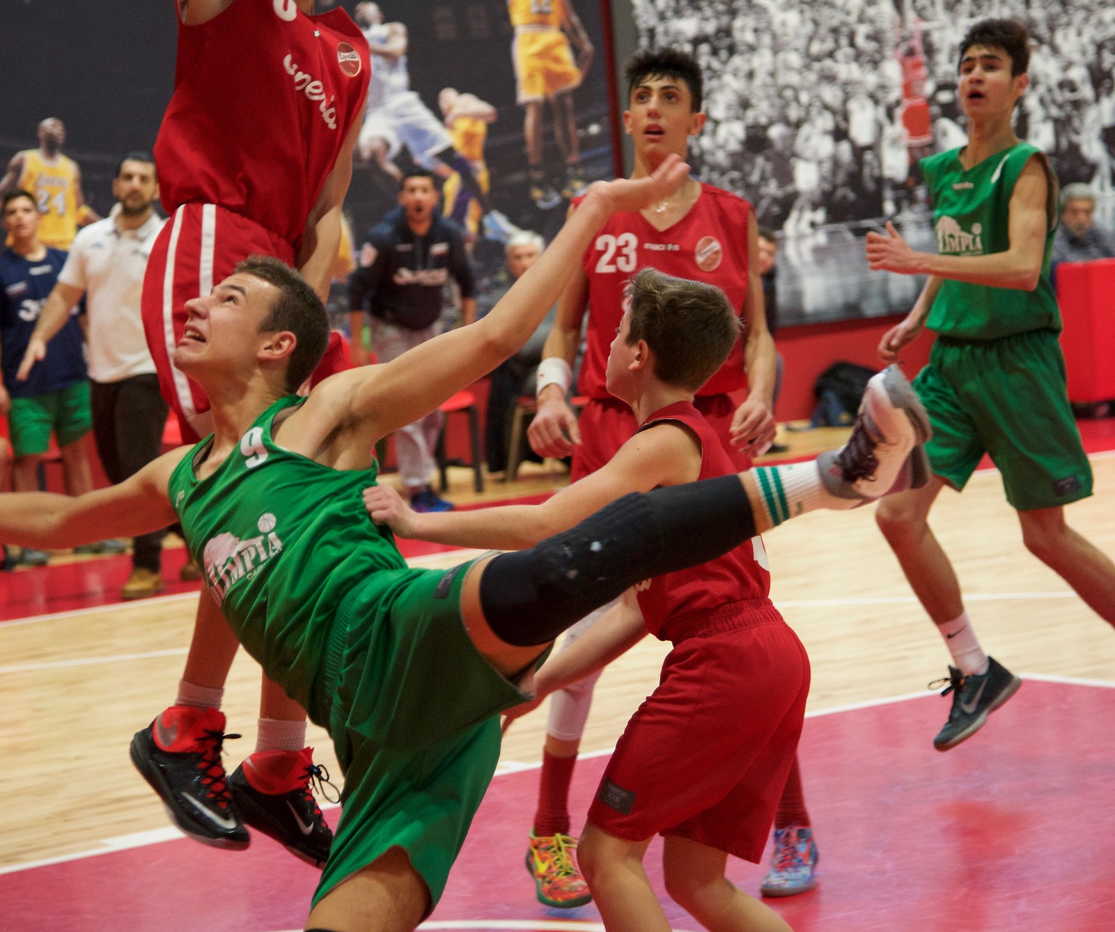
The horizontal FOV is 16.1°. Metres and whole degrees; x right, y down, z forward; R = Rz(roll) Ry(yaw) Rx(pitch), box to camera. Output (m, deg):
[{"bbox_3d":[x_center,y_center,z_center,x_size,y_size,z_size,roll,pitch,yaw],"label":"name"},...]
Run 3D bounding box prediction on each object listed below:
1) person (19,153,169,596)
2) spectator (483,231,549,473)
[{"bbox_3d":[-1.887,-0.392,16.800,0.690,1.820,0.660,-5,5,4],"label":"person"},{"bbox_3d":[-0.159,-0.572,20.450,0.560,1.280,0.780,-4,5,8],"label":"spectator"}]

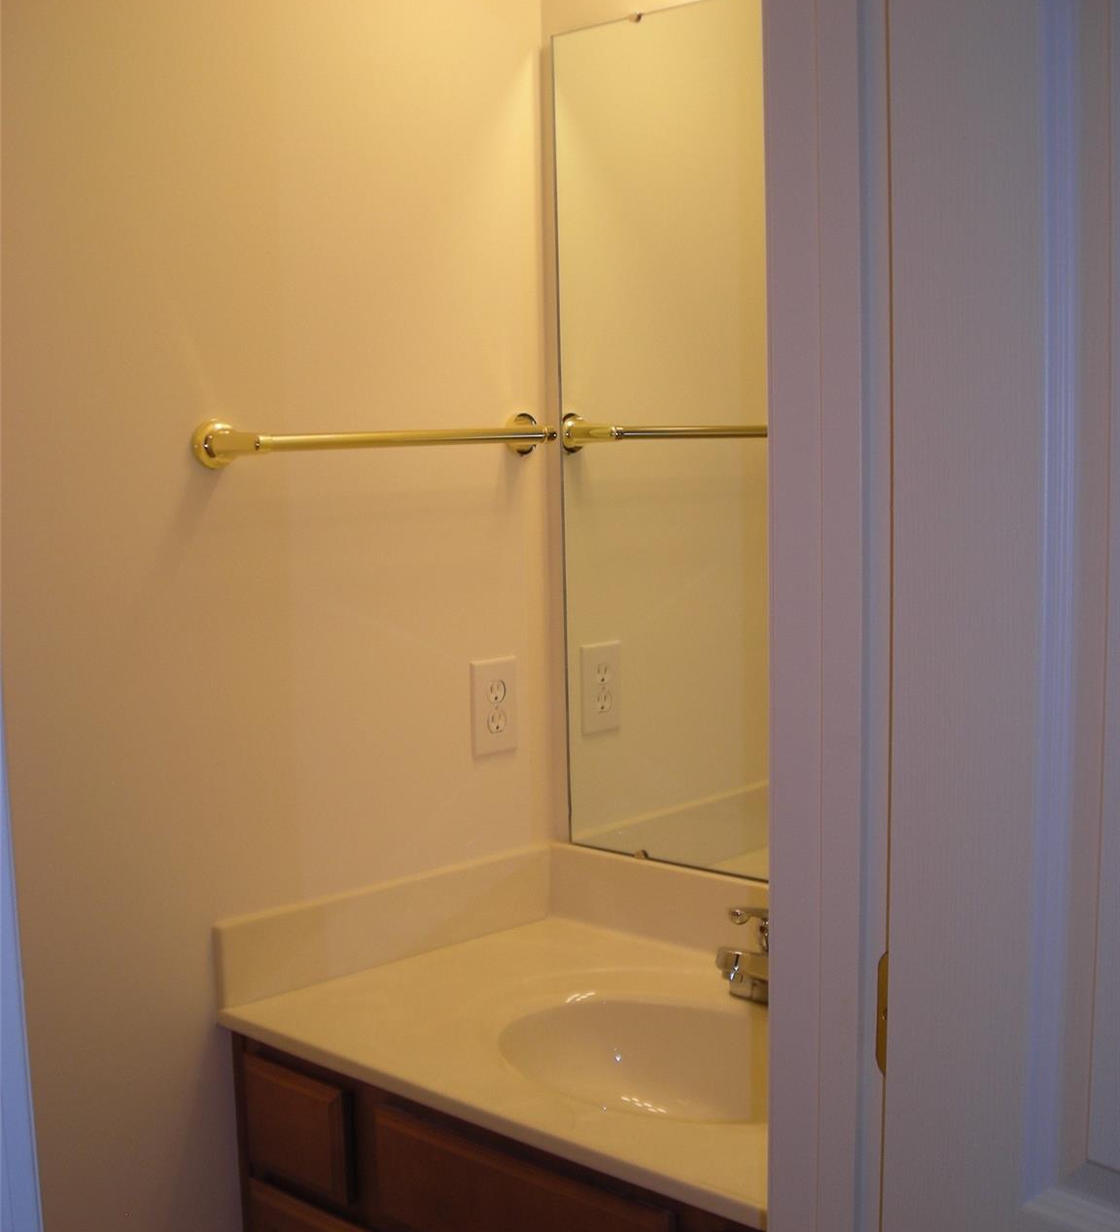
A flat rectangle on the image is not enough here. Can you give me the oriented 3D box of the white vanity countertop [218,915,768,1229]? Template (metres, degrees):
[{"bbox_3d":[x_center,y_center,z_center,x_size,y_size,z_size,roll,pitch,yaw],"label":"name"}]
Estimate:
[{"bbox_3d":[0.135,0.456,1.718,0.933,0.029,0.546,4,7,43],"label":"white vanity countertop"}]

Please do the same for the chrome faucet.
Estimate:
[{"bbox_3d":[0.224,0.373,1.804,0.155,0.128,0.158,4,7,43],"label":"chrome faucet"}]

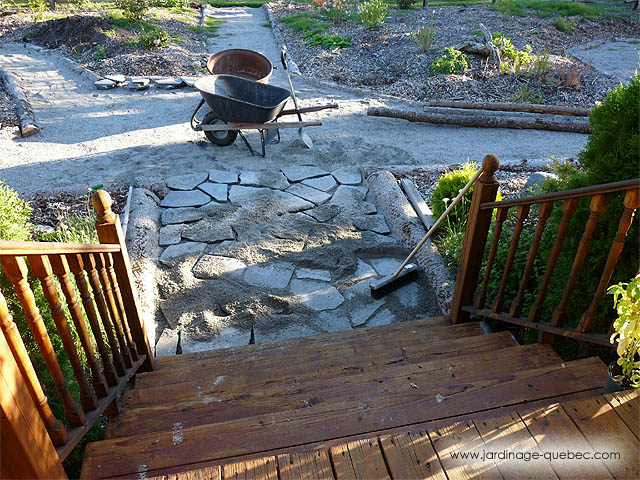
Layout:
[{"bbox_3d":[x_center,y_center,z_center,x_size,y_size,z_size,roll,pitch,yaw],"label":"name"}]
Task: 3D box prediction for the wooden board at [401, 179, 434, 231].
[{"bbox_3d":[0.942,-0.319,4.643,0.130,0.110,0.900,-4,32,-8],"label":"wooden board"}]

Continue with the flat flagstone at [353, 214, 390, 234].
[{"bbox_3d":[0.447,-0.124,4.436,0.325,0.050,0.281,-2,32,-4],"label":"flat flagstone"}]

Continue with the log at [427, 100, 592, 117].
[{"bbox_3d":[2.718,-1.792,6.758,2.440,0.100,0.100,5,32,6],"label":"log"}]

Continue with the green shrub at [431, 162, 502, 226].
[{"bbox_3d":[1.281,-0.415,4.363,0.580,0.580,0.580,1,32,0],"label":"green shrub"}]

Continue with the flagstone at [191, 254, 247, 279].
[{"bbox_3d":[-0.769,0.243,3.845,0.385,0.055,0.285,7,33,11],"label":"flagstone"}]

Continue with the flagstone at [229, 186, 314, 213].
[{"bbox_3d":[-0.495,-0.360,4.792,0.925,0.055,0.435,9,34,13],"label":"flagstone"}]

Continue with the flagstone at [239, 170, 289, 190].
[{"bbox_3d":[-0.566,-0.585,5.145,0.544,0.055,0.441,-1,33,-3],"label":"flagstone"}]

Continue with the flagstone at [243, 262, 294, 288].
[{"bbox_3d":[-0.393,0.273,3.861,0.345,0.050,0.275,7,32,9],"label":"flagstone"}]

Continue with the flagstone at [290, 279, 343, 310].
[{"bbox_3d":[-0.038,0.426,3.566,0.429,0.055,0.288,10,34,15],"label":"flagstone"}]

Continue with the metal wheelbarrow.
[{"bbox_3d":[-0.637,-1.335,5.539,1.520,0.720,0.640,7,32,11],"label":"metal wheelbarrow"}]

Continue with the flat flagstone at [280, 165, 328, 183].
[{"bbox_3d":[-0.163,-0.698,5.325,0.454,0.055,0.321,-14,35,-21],"label":"flat flagstone"}]

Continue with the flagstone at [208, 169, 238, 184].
[{"bbox_3d":[-1.009,-0.634,5.216,0.326,0.055,0.310,-1,33,-1],"label":"flagstone"}]

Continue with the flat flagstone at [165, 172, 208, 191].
[{"bbox_3d":[-1.336,-0.574,5.033,0.409,0.050,0.306,-4,32,-8],"label":"flat flagstone"}]

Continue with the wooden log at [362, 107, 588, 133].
[{"bbox_3d":[2.192,-1.580,6.516,3.170,0.190,0.220,7,33,11],"label":"wooden log"}]

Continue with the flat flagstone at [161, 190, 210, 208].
[{"bbox_3d":[-1.270,-0.379,4.813,0.450,0.055,0.327,-2,33,-3],"label":"flat flagstone"}]

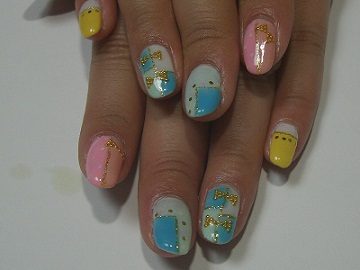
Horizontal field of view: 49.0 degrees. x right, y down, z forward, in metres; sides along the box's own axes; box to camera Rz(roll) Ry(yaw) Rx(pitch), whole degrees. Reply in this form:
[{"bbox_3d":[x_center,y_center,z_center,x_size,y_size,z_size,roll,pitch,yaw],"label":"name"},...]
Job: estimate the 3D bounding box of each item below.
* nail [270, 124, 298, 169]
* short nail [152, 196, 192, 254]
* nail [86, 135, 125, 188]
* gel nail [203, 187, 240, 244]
[{"bbox_3d":[0.032,0.003,0.122,0.008,0.003,0.014,8,77,14],"label":"nail"},{"bbox_3d":[-0.002,0.027,0.116,0.011,0.003,0.017,-2,71,-9],"label":"short nail"},{"bbox_3d":[-0.023,0.008,0.121,0.011,0.003,0.016,7,74,0],"label":"nail"},{"bbox_3d":[0.012,0.024,0.117,0.011,0.003,0.017,9,73,15],"label":"gel nail"}]

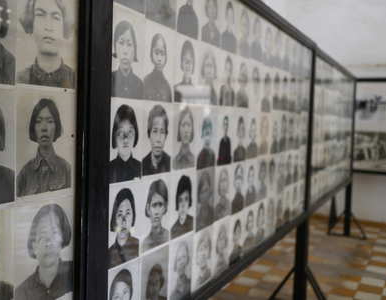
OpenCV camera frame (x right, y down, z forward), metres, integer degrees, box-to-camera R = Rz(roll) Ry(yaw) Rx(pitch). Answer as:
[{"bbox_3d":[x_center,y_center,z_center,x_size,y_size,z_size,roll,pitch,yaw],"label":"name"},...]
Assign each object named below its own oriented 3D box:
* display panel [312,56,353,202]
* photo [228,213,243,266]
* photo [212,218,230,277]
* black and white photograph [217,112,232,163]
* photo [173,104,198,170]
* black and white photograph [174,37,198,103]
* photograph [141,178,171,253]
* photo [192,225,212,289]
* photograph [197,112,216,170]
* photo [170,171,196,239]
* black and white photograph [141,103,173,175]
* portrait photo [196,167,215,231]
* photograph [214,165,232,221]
[{"bbox_3d":[1.538,-0.193,4.965,0.050,1.296,2.489,4,4,26],"label":"display panel"},{"bbox_3d":[0.216,0.429,2.271,0.010,0.250,0.180,3,4,26],"label":"photo"},{"bbox_3d":[0.132,0.442,2.138,0.010,0.250,0.195,4,4,26],"label":"photo"},{"bbox_3d":[0.143,-0.056,2.066,0.010,0.251,0.173,3,4,26],"label":"black and white photograph"},{"bbox_3d":[-0.030,-0.048,1.717,0.010,0.243,0.189,3,4,26],"label":"photo"},{"bbox_3d":[-0.024,-0.291,1.701,0.010,0.240,0.194,3,4,26],"label":"black and white photograph"},{"bbox_3d":[-0.125,0.212,1.580,0.010,0.258,0.194,4,4,26],"label":"photograph"},{"bbox_3d":[0.044,0.452,1.959,0.010,0.251,0.195,4,4,26],"label":"photo"},{"bbox_3d":[0.058,-0.049,1.895,0.010,0.250,0.182,3,4,26],"label":"photograph"},{"bbox_3d":[-0.035,0.203,1.762,0.010,0.257,0.198,4,4,26],"label":"photo"},{"bbox_3d":[-0.118,-0.039,1.538,0.010,0.241,0.186,3,4,26],"label":"black and white photograph"},{"bbox_3d":[0.055,0.196,1.947,0.010,0.253,0.190,4,4,26],"label":"portrait photo"},{"bbox_3d":[0.139,0.191,2.086,0.010,0.243,0.194,3,4,26],"label":"photograph"}]

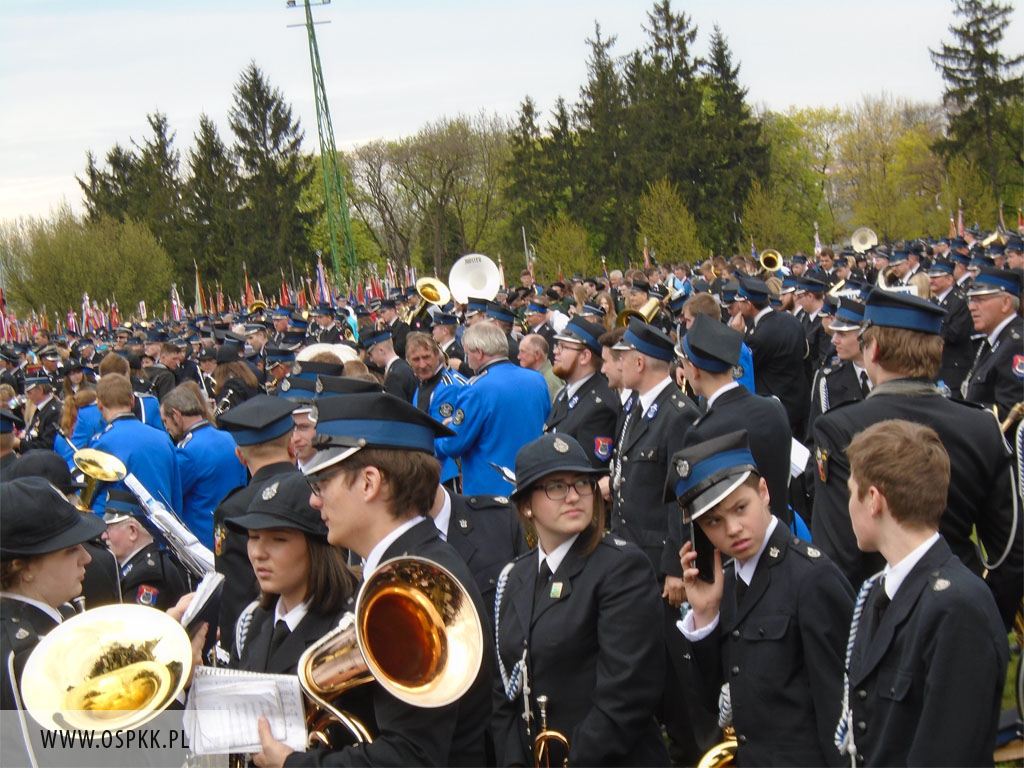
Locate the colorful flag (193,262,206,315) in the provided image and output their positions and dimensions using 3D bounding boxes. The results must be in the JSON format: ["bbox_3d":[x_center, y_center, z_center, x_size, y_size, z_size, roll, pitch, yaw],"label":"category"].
[{"bbox_3d":[-6.131,-1.860,46.000,0.260,1.150,0.200,-9,3,0],"label":"colorful flag"}]

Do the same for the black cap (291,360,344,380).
[{"bbox_3d":[-0.627,-0.008,7.500,0.255,0.145,0.220,-2,-1,-40],"label":"black cap"}]

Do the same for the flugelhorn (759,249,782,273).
[{"bbox_3d":[3.208,-1.502,29.000,0.310,0.360,0.340,-7,-8,-7],"label":"flugelhorn"}]

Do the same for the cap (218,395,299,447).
[{"bbox_3d":[-0.776,0.106,7.150,0.250,0.145,0.280,-7,13,-4],"label":"cap"}]

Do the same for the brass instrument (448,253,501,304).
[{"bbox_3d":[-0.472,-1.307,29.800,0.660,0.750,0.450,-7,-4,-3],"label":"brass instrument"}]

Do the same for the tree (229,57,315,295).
[{"bbox_3d":[-11.114,-8.434,108.000,4.300,13.000,4.300,-6,3,0],"label":"tree"}]

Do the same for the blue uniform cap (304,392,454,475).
[{"bbox_3d":[-0.236,0.089,4.200,0.265,0.143,0.225,2,4,10],"label":"blue uniform cap"}]

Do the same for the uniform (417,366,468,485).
[{"bbox_3d":[-0.304,0.199,11.200,0.270,0.600,0.440,-8,3,-37],"label":"uniform"}]

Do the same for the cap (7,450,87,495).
[{"bbox_3d":[-1.423,0.275,7.100,0.255,0.142,0.225,-6,3,6],"label":"cap"}]

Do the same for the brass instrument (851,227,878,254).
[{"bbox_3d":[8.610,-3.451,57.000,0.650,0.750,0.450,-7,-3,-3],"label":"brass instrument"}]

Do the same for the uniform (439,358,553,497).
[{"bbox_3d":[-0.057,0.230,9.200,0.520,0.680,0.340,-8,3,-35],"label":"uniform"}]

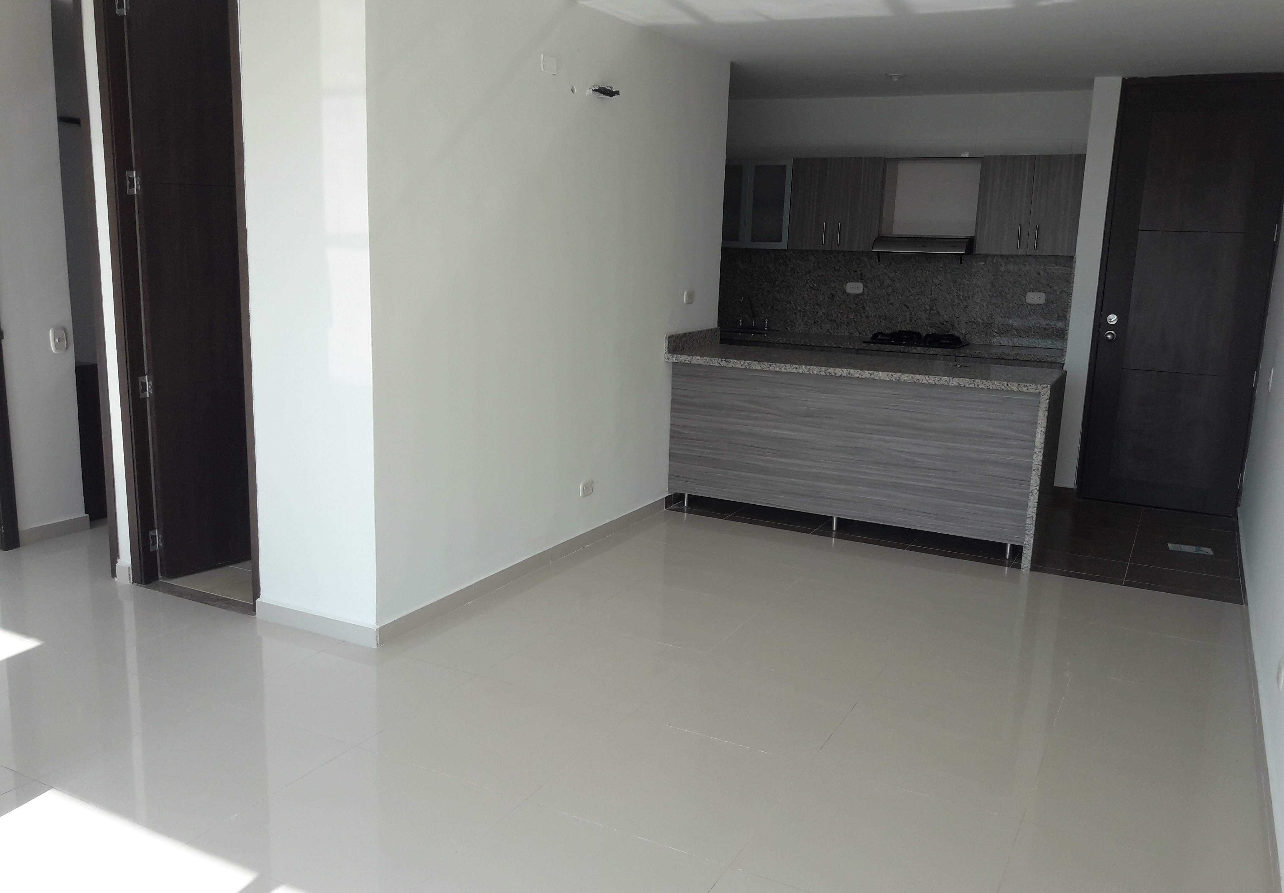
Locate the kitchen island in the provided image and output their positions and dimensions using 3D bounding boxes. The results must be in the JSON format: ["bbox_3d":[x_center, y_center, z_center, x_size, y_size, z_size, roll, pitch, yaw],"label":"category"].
[{"bbox_3d":[1.159,-0.053,5.620,1.983,0.977,0.691,8,13,27],"label":"kitchen island"}]

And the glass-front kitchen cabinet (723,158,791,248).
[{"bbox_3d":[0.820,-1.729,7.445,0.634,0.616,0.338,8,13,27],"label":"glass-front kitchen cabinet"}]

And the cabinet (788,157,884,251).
[{"bbox_3d":[1.375,-1.657,7.157,0.621,0.612,0.338,8,13,27],"label":"cabinet"}]

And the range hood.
[{"bbox_3d":[1.939,-1.362,7.016,0.609,0.106,0.530,8,13,27],"label":"range hood"}]

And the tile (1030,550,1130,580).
[{"bbox_3d":[2.133,0.579,5.170,0.506,0.011,0.328,8,13,27],"label":"tile"}]

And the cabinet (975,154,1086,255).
[{"bbox_3d":[2.480,-1.518,6.583,0.583,0.604,0.338,8,13,27],"label":"cabinet"}]

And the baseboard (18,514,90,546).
[{"bbox_3d":[-2.846,0.405,5.025,0.013,0.075,0.367,8,13,27],"label":"baseboard"}]

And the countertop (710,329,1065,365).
[{"bbox_3d":[1.541,-0.714,7.095,2.528,0.045,0.586,8,13,27],"label":"countertop"}]

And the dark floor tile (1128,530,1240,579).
[{"bbox_3d":[2.805,0.560,5.373,0.490,0.011,0.664,8,13,27],"label":"dark floor tile"}]

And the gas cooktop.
[{"bbox_3d":[1.906,-0.745,7.183,0.615,0.068,0.439,8,13,27],"label":"gas cooktop"}]

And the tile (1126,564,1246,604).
[{"bbox_3d":[2.532,0.643,4.860,0.488,0.012,0.405,8,13,27],"label":"tile"}]

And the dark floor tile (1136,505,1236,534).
[{"bbox_3d":[3.161,0.428,6.015,0.480,0.012,0.364,8,13,27],"label":"dark floor tile"}]

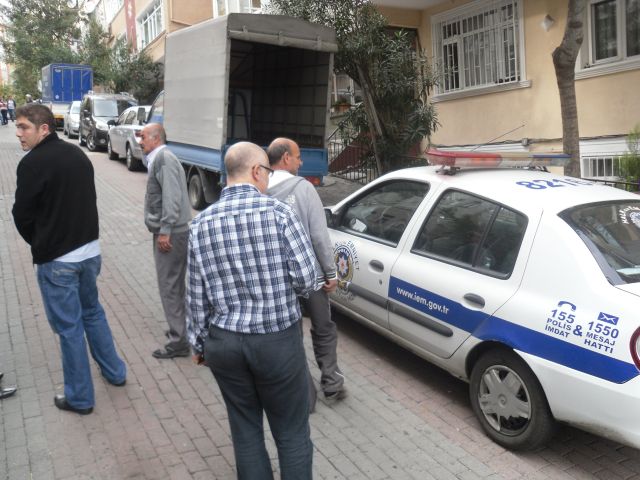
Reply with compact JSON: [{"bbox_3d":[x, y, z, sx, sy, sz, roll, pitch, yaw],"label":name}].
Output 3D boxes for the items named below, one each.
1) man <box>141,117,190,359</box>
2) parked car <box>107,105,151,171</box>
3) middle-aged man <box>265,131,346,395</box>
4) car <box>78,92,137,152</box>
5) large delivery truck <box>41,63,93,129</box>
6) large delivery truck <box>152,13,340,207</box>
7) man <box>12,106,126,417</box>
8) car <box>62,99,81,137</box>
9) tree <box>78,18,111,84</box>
[{"bbox_3d":[-1.147,-0.003,4.641,0.380,1.700,0.500,-4,7,-5],"label":"man"},{"bbox_3d":[-4.335,-2.680,16.389,1.750,1.460,4.250,-3,13,-28],"label":"parked car"},{"bbox_3d":[-0.101,0.195,4.072,0.520,1.700,0.420,3,9,42],"label":"middle-aged man"},{"bbox_3d":[-7.445,-4.209,22.658,1.800,1.900,4.300,-3,13,-28],"label":"car"},{"bbox_3d":[-14.334,-7.940,35.400,2.200,3.400,6.300,-3,13,-28],"label":"large delivery truck"},{"bbox_3d":[-1.821,-2.216,11.510,1.800,2.950,4.700,-3,12,-31],"label":"large delivery truck"},{"bbox_3d":[-1.529,0.078,3.790,0.500,1.760,0.560,2,9,40],"label":"man"},{"bbox_3d":[-10.291,-5.255,27.667,1.740,1.490,4.300,-3,13,-28],"label":"car"},{"bbox_3d":[-13.094,-9.697,37.374,2.300,6.500,2.300,-7,8,-30],"label":"tree"}]

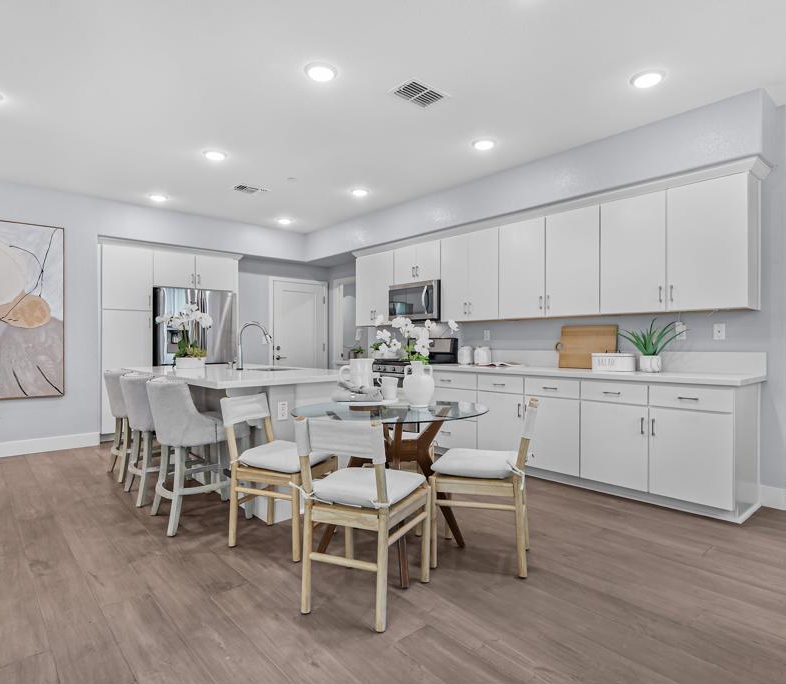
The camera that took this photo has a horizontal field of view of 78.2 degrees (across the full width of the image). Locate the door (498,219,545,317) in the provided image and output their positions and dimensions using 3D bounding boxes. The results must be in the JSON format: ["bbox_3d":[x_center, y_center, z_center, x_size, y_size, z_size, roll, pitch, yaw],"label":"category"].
[{"bbox_3d":[1.196,-0.668,4.499,0.025,0.891,0.502,0,0,-41],"label":"door"}]

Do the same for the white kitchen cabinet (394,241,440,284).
[{"bbox_3d":[0.391,-0.883,5.588,0.340,0.410,0.760,0,0,-42],"label":"white kitchen cabinet"}]

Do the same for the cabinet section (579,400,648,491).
[{"bbox_3d":[1.615,0.748,3.549,0.025,0.595,0.497,0,0,-42],"label":"cabinet section"}]

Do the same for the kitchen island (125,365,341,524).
[{"bbox_3d":[-1.245,0.689,3.954,1.237,0.914,2.086,0,0,-42],"label":"kitchen island"}]

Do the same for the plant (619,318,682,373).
[{"bbox_3d":[1.984,0.029,3.720,0.380,0.420,0.430,0,0,-41],"label":"plant"}]

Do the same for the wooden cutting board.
[{"bbox_3d":[1.689,0.047,4.228,0.025,0.382,0.508,13,-9,-41],"label":"wooden cutting board"}]

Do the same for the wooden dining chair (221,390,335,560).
[{"bbox_3d":[-0.651,0.734,2.800,0.515,0.825,0.440,0,0,22],"label":"wooden dining chair"}]

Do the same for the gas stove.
[{"bbox_3d":[0.243,0.562,5.466,0.690,1.190,0.765,0,0,-42],"label":"gas stove"}]

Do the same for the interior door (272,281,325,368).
[{"bbox_3d":[-1.425,0.126,7.409,0.896,2.047,0.050,0,0,-42],"label":"interior door"}]

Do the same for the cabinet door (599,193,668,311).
[{"bbox_3d":[1.854,-0.670,3.751,0.025,0.891,0.495,0,0,-41],"label":"cabinet door"}]

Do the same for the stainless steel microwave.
[{"bbox_3d":[0.365,-0.445,5.619,0.395,0.412,0.765,0,0,-41],"label":"stainless steel microwave"}]

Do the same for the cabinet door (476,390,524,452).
[{"bbox_3d":[0.975,0.769,4.386,0.022,0.615,0.497,0,-1,-42],"label":"cabinet door"}]

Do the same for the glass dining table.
[{"bbox_3d":[-0.014,0.764,2.733,1.100,0.765,1.100,0,0,0],"label":"glass dining table"}]

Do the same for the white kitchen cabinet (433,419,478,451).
[{"bbox_3d":[0.751,0.878,4.892,0.580,0.310,0.720,0,0,-42],"label":"white kitchen cabinet"}]

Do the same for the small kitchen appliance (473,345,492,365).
[{"bbox_3d":[0.913,0.142,4.920,0.173,0.193,0.173,0,0,0],"label":"small kitchen appliance"}]

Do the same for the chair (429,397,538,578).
[{"bbox_3d":[0.504,0.706,2.566,0.530,0.870,0.450,0,0,17],"label":"chair"}]

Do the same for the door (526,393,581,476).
[{"bbox_3d":[1.316,0.766,4.005,0.022,0.615,0.492,0,-1,-42],"label":"door"}]

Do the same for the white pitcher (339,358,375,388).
[{"bbox_3d":[-0.235,0.248,3.200,0.235,0.265,0.145,0,0,0],"label":"white pitcher"}]

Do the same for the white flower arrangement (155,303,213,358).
[{"bbox_3d":[-1.853,-0.093,4.300,0.500,0.510,0.300,0,0,0],"label":"white flower arrangement"}]

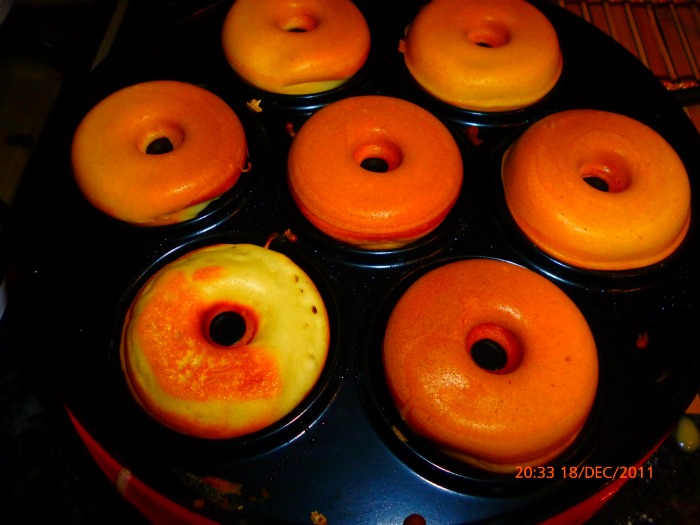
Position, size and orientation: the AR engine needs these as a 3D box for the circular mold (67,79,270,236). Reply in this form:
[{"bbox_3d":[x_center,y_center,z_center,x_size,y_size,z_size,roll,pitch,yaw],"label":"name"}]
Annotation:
[{"bbox_3d":[-0.080,-0.044,0.250,0.086,0.019,0.086,1,60,-1],"label":"circular mold"}]

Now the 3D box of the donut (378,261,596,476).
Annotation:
[{"bbox_3d":[0.047,0.033,0.193,0.073,0.028,0.073,1,60,-1],"label":"donut"}]

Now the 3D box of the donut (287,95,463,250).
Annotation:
[{"bbox_3d":[0.011,-0.039,0.237,0.073,0.028,0.073,1,60,-1],"label":"donut"}]

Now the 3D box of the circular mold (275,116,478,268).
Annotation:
[{"bbox_3d":[0.011,-0.033,0.246,0.086,0.019,0.086,1,60,-1],"label":"circular mold"}]

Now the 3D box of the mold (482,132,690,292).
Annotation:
[{"bbox_3d":[0.100,-0.023,0.242,0.086,0.019,0.086,1,60,-1],"label":"mold"}]

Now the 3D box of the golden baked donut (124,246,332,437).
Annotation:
[{"bbox_3d":[-0.043,0.025,0.201,0.073,0.028,0.073,1,60,-1],"label":"golden baked donut"}]

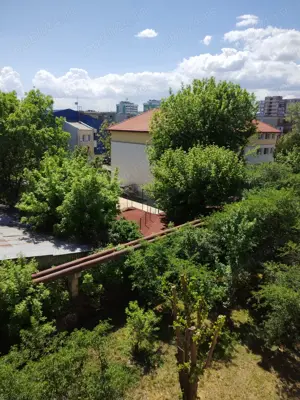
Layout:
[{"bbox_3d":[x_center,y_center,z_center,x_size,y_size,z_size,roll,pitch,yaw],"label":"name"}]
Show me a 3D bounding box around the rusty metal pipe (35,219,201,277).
[{"bbox_3d":[-1.359,3.981,28.172,19.340,0.320,0.320,-13,20,-40],"label":"rusty metal pipe"}]

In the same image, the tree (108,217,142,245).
[{"bbox_3d":[-2.575,3.566,31.572,3.200,3.600,3.100,0,15,0],"label":"tree"}]

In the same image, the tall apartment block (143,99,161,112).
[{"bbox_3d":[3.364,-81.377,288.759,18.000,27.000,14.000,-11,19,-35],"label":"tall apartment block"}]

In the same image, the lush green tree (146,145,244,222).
[{"bbox_3d":[6.260,-2.433,41.331,11.800,10.400,11.000,0,15,0],"label":"lush green tree"}]

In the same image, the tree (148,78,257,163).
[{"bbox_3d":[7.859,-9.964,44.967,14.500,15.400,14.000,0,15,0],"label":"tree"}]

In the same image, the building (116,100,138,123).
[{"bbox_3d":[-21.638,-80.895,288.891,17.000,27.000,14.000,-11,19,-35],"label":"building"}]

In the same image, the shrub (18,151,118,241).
[{"bbox_3d":[-8.062,0.034,30.083,9.000,9.400,8.400,0,15,0],"label":"shrub"}]

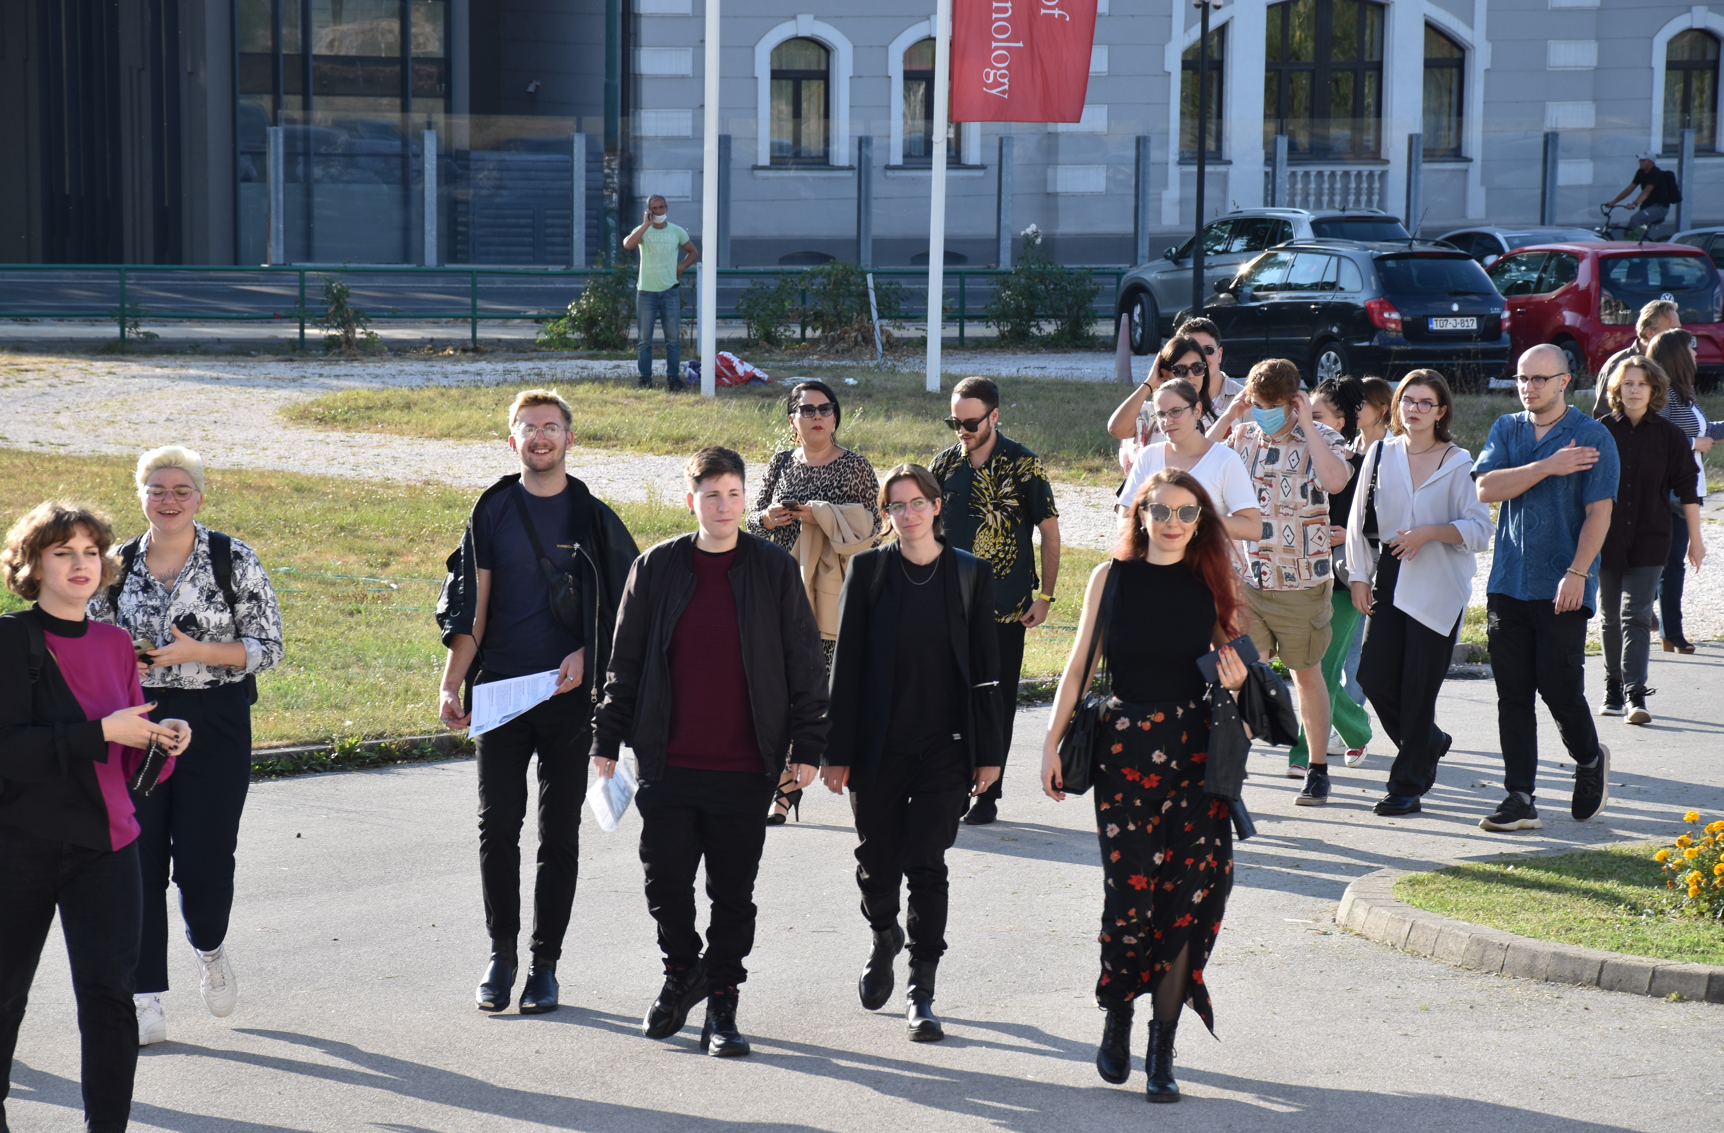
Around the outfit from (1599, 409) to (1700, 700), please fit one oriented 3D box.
[{"bbox_3d":[3.562,-0.055,29.300,0.500,1.320,0.340,2,4,18],"label":"outfit"}]

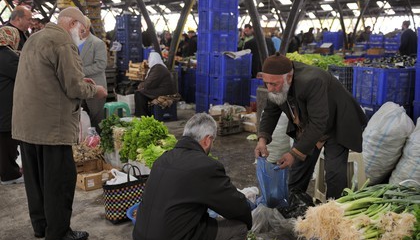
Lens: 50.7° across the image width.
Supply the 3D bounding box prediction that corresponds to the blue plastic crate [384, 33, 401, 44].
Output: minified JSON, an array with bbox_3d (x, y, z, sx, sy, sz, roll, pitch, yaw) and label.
[{"bbox_3d":[5.569,-2.466,13.579,0.450,0.240,0.360,5,12,25],"label":"blue plastic crate"}]

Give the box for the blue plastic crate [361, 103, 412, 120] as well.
[{"bbox_3d":[1.925,-0.017,4.918,0.570,0.380,0.385,-6,13,-30],"label":"blue plastic crate"}]

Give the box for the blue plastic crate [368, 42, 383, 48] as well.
[{"bbox_3d":[5.882,-2.603,15.684,0.460,0.270,0.360,4,12,17],"label":"blue plastic crate"}]

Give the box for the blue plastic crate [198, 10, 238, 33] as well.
[{"bbox_3d":[0.129,-1.754,7.873,0.592,0.366,0.365,-8,14,-35],"label":"blue plastic crate"}]

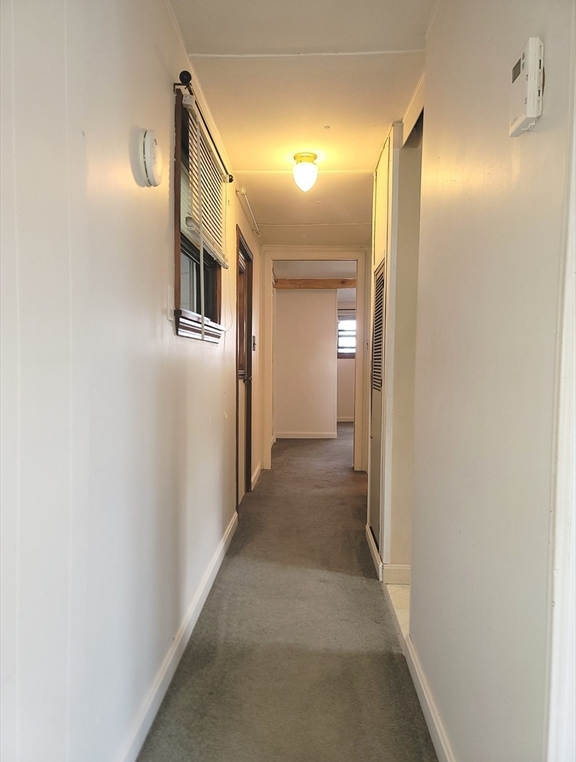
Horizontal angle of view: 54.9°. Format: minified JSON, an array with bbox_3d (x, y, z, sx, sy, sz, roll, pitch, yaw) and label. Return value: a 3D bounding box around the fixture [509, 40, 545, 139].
[{"bbox_3d":[0.409,-0.500,0.952,0.028,0.128,0.085,1,3,2],"label":"fixture"}]

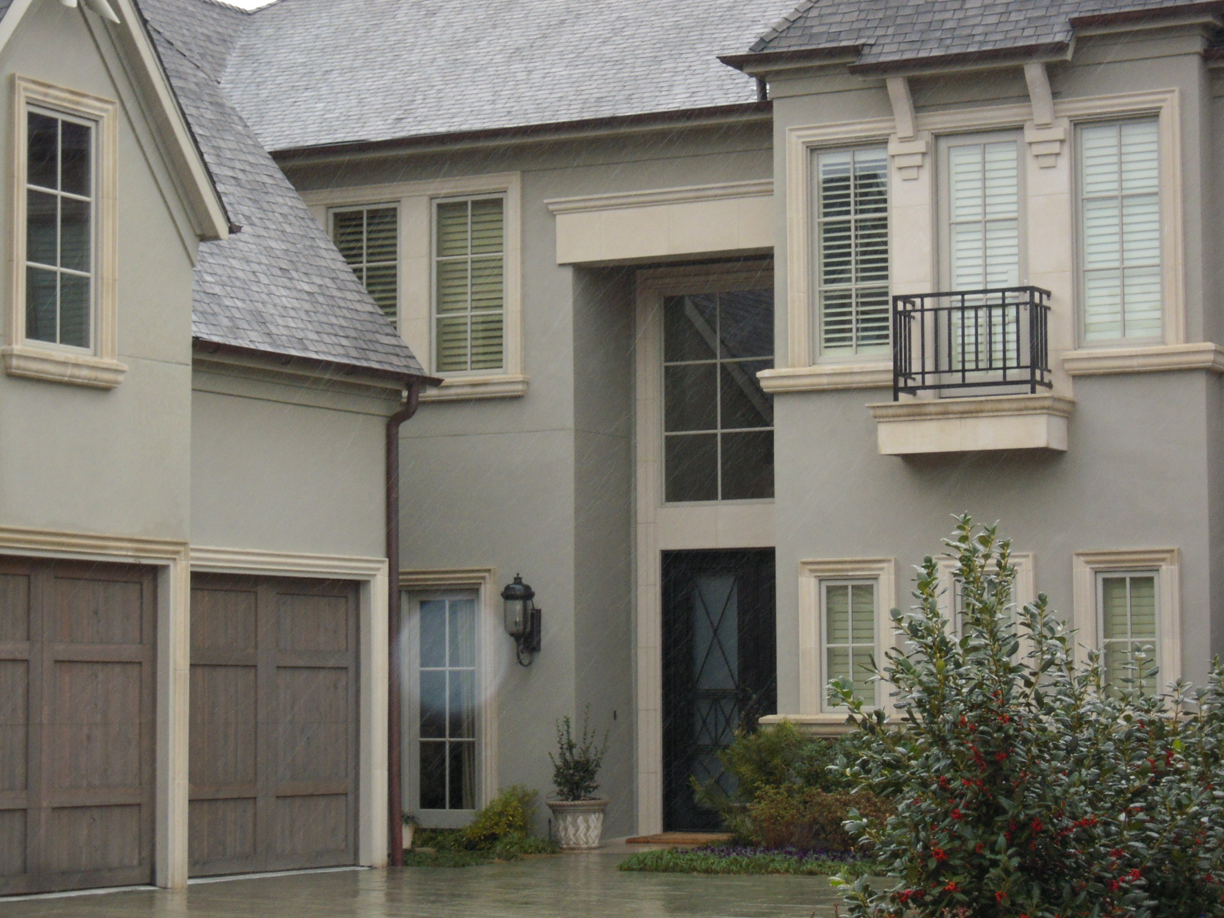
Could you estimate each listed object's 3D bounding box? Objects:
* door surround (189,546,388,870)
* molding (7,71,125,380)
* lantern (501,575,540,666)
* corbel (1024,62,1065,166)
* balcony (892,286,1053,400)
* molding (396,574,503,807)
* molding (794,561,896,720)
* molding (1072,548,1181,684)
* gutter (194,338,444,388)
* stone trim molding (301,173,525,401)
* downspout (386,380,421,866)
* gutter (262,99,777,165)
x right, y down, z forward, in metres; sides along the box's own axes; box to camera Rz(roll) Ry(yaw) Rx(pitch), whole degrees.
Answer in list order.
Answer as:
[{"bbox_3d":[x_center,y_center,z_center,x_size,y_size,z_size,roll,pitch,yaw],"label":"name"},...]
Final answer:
[{"bbox_3d":[-2.671,2.023,27.637,0.172,2.582,3.132,-3,-5,29],"label":"door surround"},{"bbox_3d":[-3.928,-1.607,24.956,0.120,2.134,1.321,-3,-5,29],"label":"molding"},{"bbox_3d":[-0.809,1.482,31.851,0.315,0.856,0.517,-3,-5,29],"label":"lantern"},{"bbox_3d":[3.725,-2.976,29.997,0.364,0.889,0.344,-3,-5,29],"label":"corbel"},{"bbox_3d":[3.135,-0.984,30.134,1.354,0.924,0.404,-3,-5,29],"label":"balcony"},{"bbox_3d":[-1.663,2.359,33.709,1.286,2.582,0.141,-3,-5,29],"label":"molding"},{"bbox_3d":[2.087,1.601,30.784,0.944,1.399,0.121,-3,-5,29],"label":"molding"},{"bbox_3d":[4.378,1.482,29.511,0.945,1.415,0.121,-3,-5,29],"label":"molding"},{"bbox_3d":[-2.477,-0.746,27.624,0.152,0.126,4.072,-3,-5,29],"label":"gutter"},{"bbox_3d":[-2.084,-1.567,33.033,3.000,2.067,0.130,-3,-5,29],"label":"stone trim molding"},{"bbox_3d":[-1.759,1.393,29.435,0.310,4.105,0.120,-3,-5,29],"label":"downspout"},{"bbox_3d":[-1.135,-2.975,32.151,5.980,0.125,0.150,-3,-5,29],"label":"gutter"}]

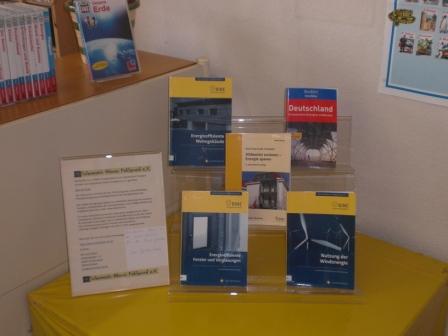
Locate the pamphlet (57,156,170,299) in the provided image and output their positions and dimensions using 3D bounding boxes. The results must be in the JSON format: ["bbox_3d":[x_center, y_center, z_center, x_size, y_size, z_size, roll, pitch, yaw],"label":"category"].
[{"bbox_3d":[-0.229,0.121,1.331,0.212,0.300,0.010,-5,12,-12],"label":"pamphlet"}]

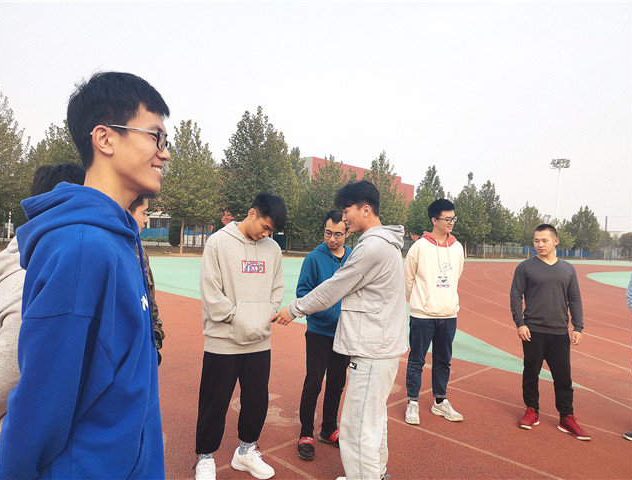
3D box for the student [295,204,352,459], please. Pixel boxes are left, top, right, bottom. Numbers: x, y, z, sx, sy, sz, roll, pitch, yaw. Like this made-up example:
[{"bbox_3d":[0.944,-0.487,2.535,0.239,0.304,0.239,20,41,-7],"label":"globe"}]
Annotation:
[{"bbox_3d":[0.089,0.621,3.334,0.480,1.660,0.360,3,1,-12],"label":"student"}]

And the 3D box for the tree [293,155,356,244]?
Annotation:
[{"bbox_3d":[0.827,-2.585,35.534,4.200,7.473,4.200,3,1,0],"label":"tree"}]

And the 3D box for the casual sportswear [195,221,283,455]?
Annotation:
[{"bbox_3d":[-0.468,0.606,2.900,0.480,1.400,0.310,3,1,-33],"label":"casual sportswear"}]

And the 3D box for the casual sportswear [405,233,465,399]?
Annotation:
[{"bbox_3d":[1.005,0.646,4.060,0.490,1.390,0.320,3,0,-3],"label":"casual sportswear"}]

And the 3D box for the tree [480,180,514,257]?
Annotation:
[{"bbox_3d":[21.663,-2.516,59.000,4.200,9.400,4.200,3,0,19],"label":"tree"}]

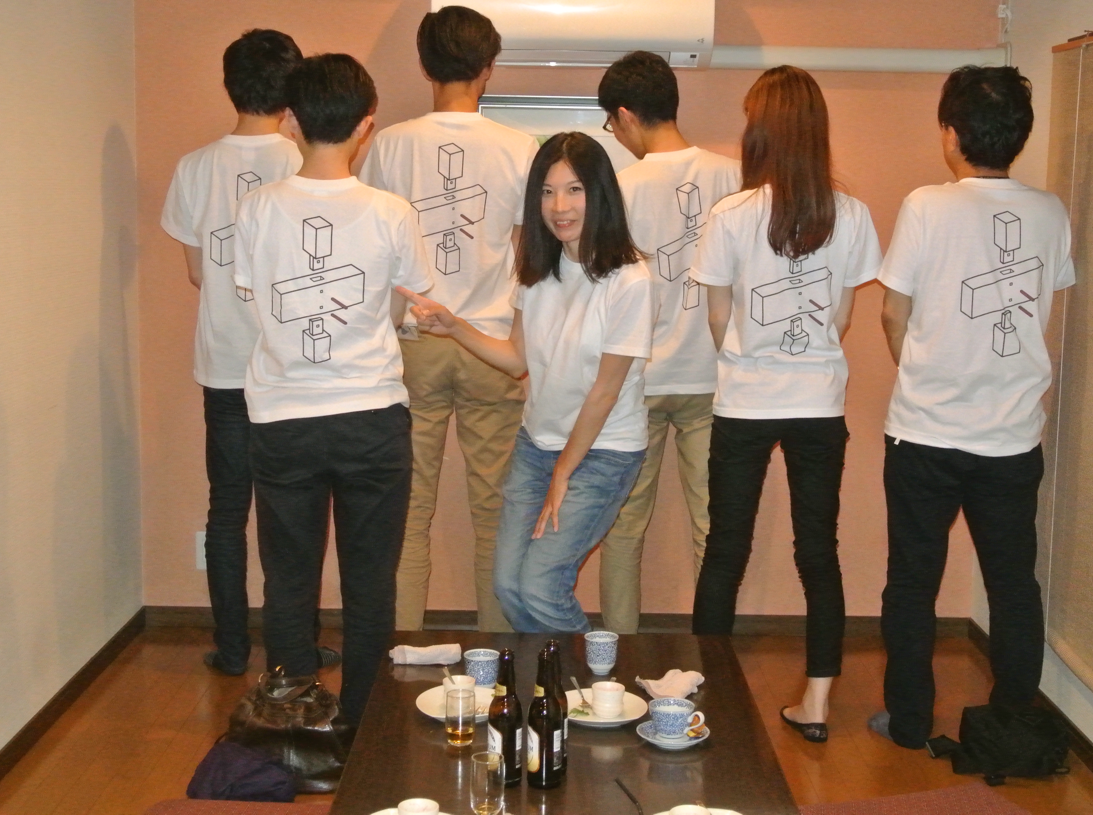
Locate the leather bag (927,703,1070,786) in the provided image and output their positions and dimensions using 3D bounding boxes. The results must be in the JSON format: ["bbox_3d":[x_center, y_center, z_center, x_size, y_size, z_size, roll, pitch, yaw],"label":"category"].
[{"bbox_3d":[1.069,0.786,3.967,0.310,0.125,0.210,1,7,0],"label":"leather bag"}]

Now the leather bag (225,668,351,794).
[{"bbox_3d":[-0.580,0.714,3.756,0.300,0.255,0.200,1,7,0],"label":"leather bag"}]

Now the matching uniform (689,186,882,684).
[{"bbox_3d":[0.589,0.069,4.060,0.460,1.210,0.310,0,7,-6],"label":"matching uniform"}]

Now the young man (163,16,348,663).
[{"bbox_3d":[-0.803,-0.152,4.583,0.510,1.750,0.360,2,8,6],"label":"young man"}]

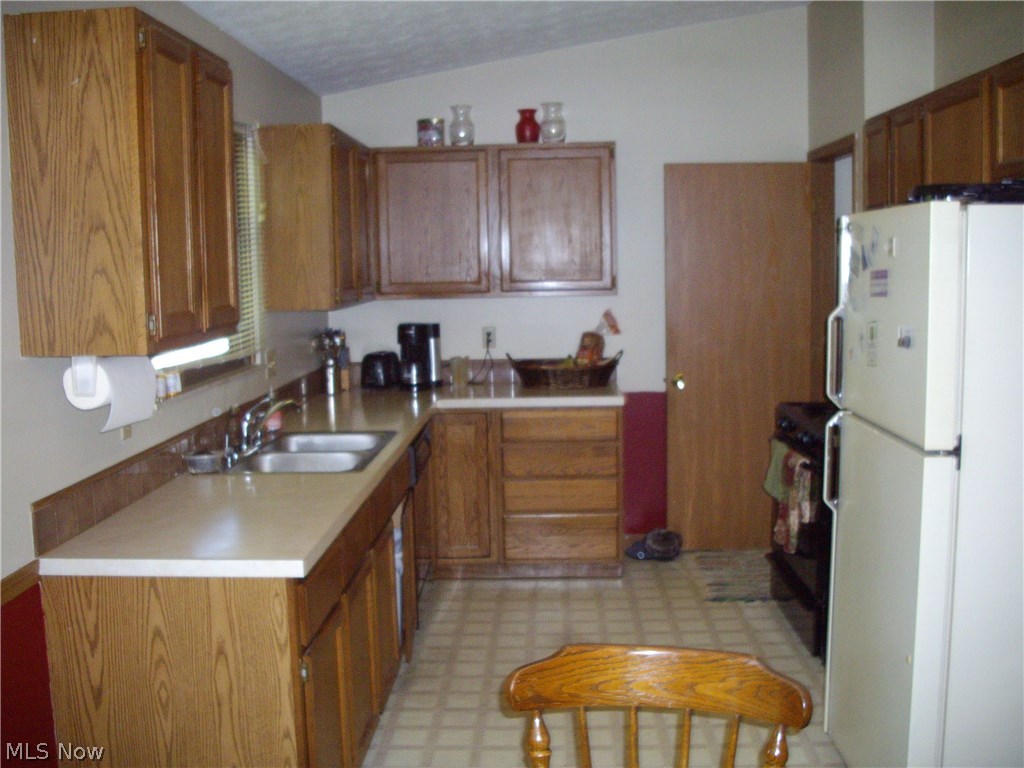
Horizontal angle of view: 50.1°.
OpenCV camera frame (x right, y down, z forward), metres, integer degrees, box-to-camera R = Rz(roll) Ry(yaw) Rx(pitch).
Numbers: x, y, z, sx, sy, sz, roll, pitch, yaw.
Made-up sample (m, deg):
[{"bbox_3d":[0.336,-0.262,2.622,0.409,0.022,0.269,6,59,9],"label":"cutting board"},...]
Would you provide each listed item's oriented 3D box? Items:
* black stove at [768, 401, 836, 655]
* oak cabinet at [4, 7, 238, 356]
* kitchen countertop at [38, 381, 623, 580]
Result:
[{"bbox_3d":[1.491,0.584,4.544,0.648,0.940,0.760,-1,7,2],"label":"black stove"},{"bbox_3d":[-0.960,-0.491,2.829,0.319,0.769,0.700,0,7,3],"label":"oak cabinet"},{"bbox_3d":[-0.281,0.227,4.238,1.544,0.043,3.369,0,7,3],"label":"kitchen countertop"}]

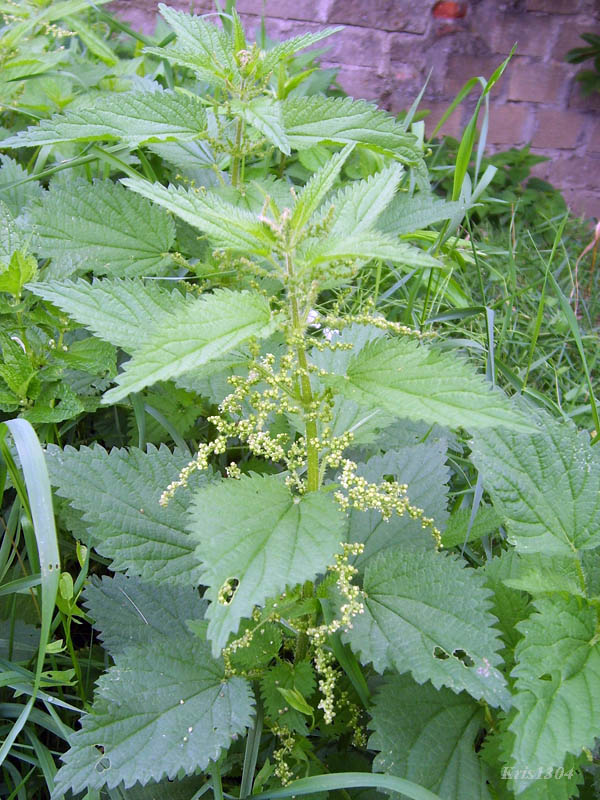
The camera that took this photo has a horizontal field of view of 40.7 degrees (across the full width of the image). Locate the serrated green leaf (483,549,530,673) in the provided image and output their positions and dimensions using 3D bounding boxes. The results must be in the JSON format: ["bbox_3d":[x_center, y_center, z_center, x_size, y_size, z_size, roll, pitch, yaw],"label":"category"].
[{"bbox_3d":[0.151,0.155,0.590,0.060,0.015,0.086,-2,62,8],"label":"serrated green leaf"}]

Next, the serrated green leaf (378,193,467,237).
[{"bbox_3d":[0.085,-0.137,0.605,0.080,0.018,0.045,-11,59,-7],"label":"serrated green leaf"}]

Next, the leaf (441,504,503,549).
[{"bbox_3d":[0.140,0.104,0.655,0.059,0.012,0.045,-15,55,-10],"label":"leaf"}]

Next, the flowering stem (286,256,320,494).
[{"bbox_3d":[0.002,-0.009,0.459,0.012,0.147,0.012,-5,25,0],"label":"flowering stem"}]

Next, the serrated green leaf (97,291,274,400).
[{"bbox_3d":[-0.060,-0.030,0.440,0.105,0.018,0.050,-27,56,-22],"label":"serrated green leaf"}]

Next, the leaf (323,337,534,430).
[{"bbox_3d":[0.074,-0.008,0.457,0.118,0.025,0.065,16,50,5],"label":"leaf"}]

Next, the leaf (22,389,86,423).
[{"bbox_3d":[-0.175,0.005,0.575,0.046,0.013,0.028,-5,59,-13],"label":"leaf"}]

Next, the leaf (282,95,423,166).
[{"bbox_3d":[0.039,-0.201,0.605,0.107,0.025,0.060,7,62,5],"label":"leaf"}]

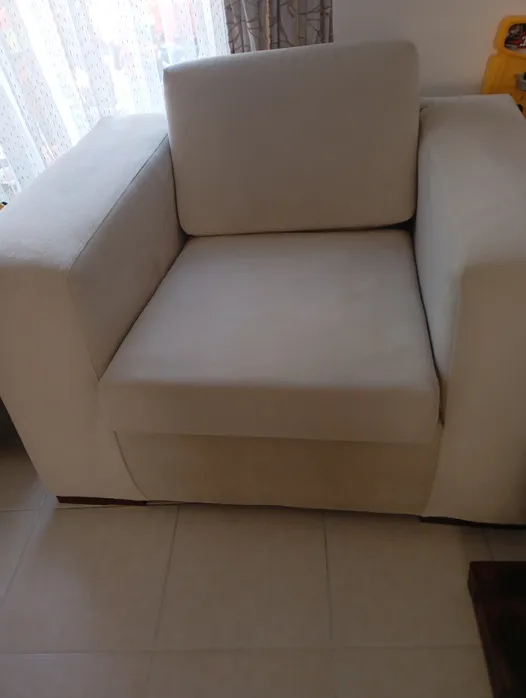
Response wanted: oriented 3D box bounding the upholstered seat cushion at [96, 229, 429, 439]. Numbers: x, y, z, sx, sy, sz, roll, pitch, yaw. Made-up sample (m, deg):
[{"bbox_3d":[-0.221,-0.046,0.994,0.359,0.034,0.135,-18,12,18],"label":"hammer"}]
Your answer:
[{"bbox_3d":[0.051,-0.075,1.311,0.621,0.155,0.642,1,38,10],"label":"upholstered seat cushion"}]

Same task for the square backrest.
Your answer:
[{"bbox_3d":[0.081,-0.532,1.486,0.621,0.444,0.155,1,21,10],"label":"square backrest"}]

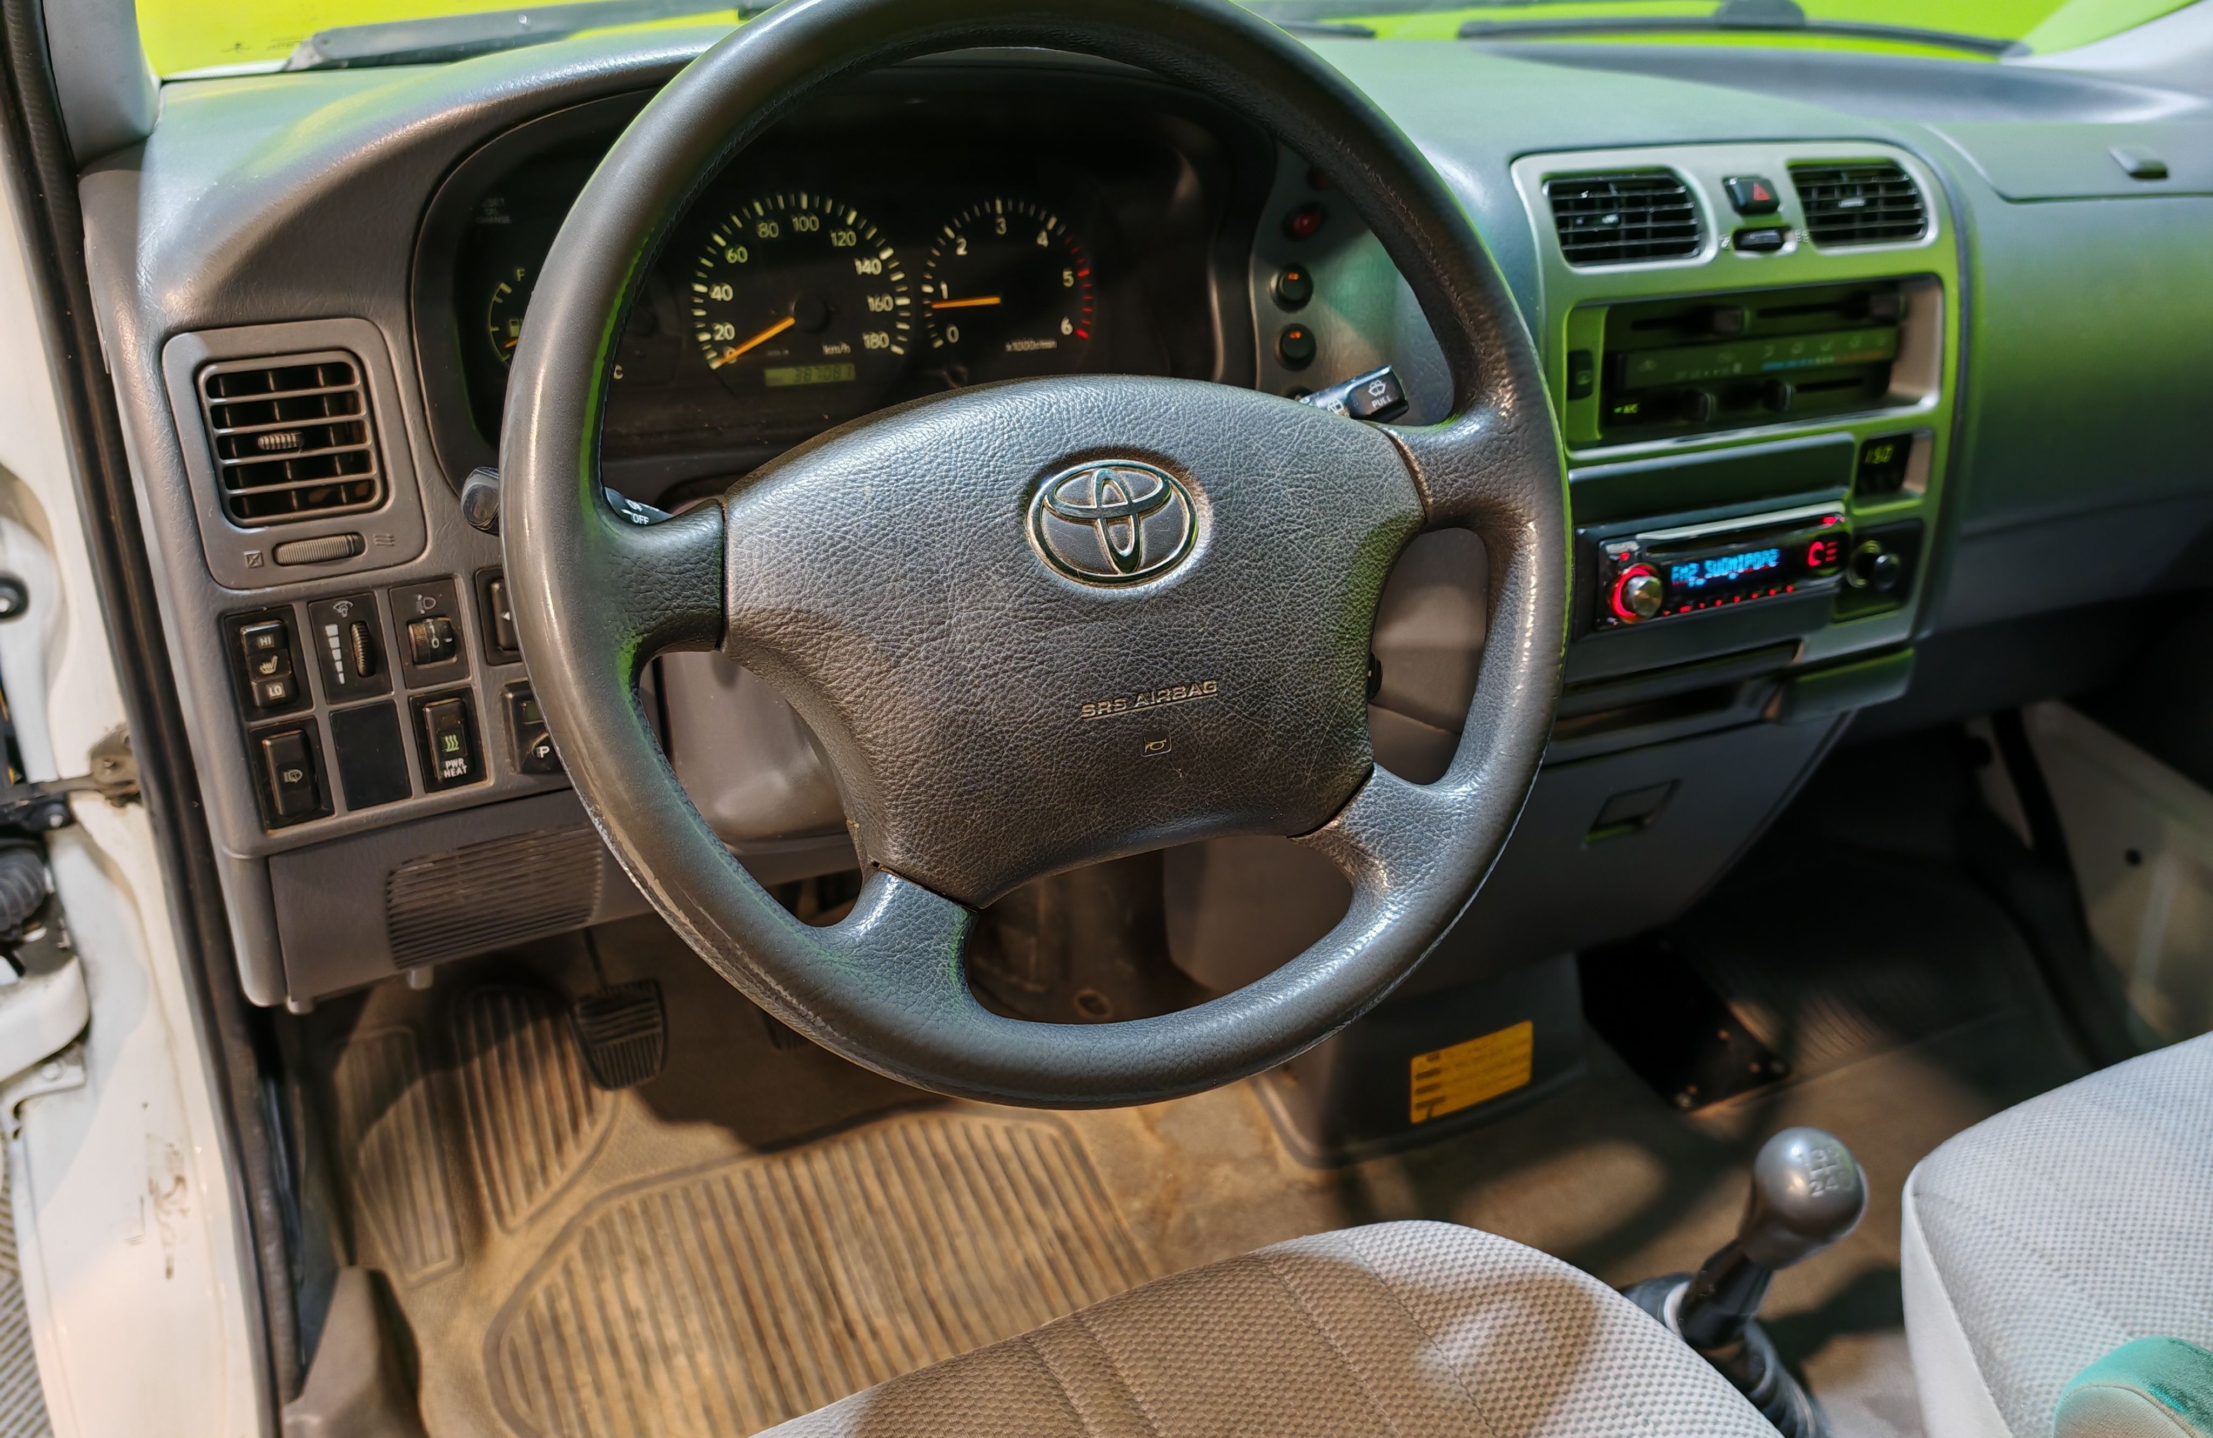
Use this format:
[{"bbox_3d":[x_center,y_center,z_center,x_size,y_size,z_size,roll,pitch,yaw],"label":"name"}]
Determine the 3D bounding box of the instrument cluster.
[{"bbox_3d":[-0.095,-0.179,0.713,0.340,0.155,0.080,-12,13,-28],"label":"instrument cluster"}]

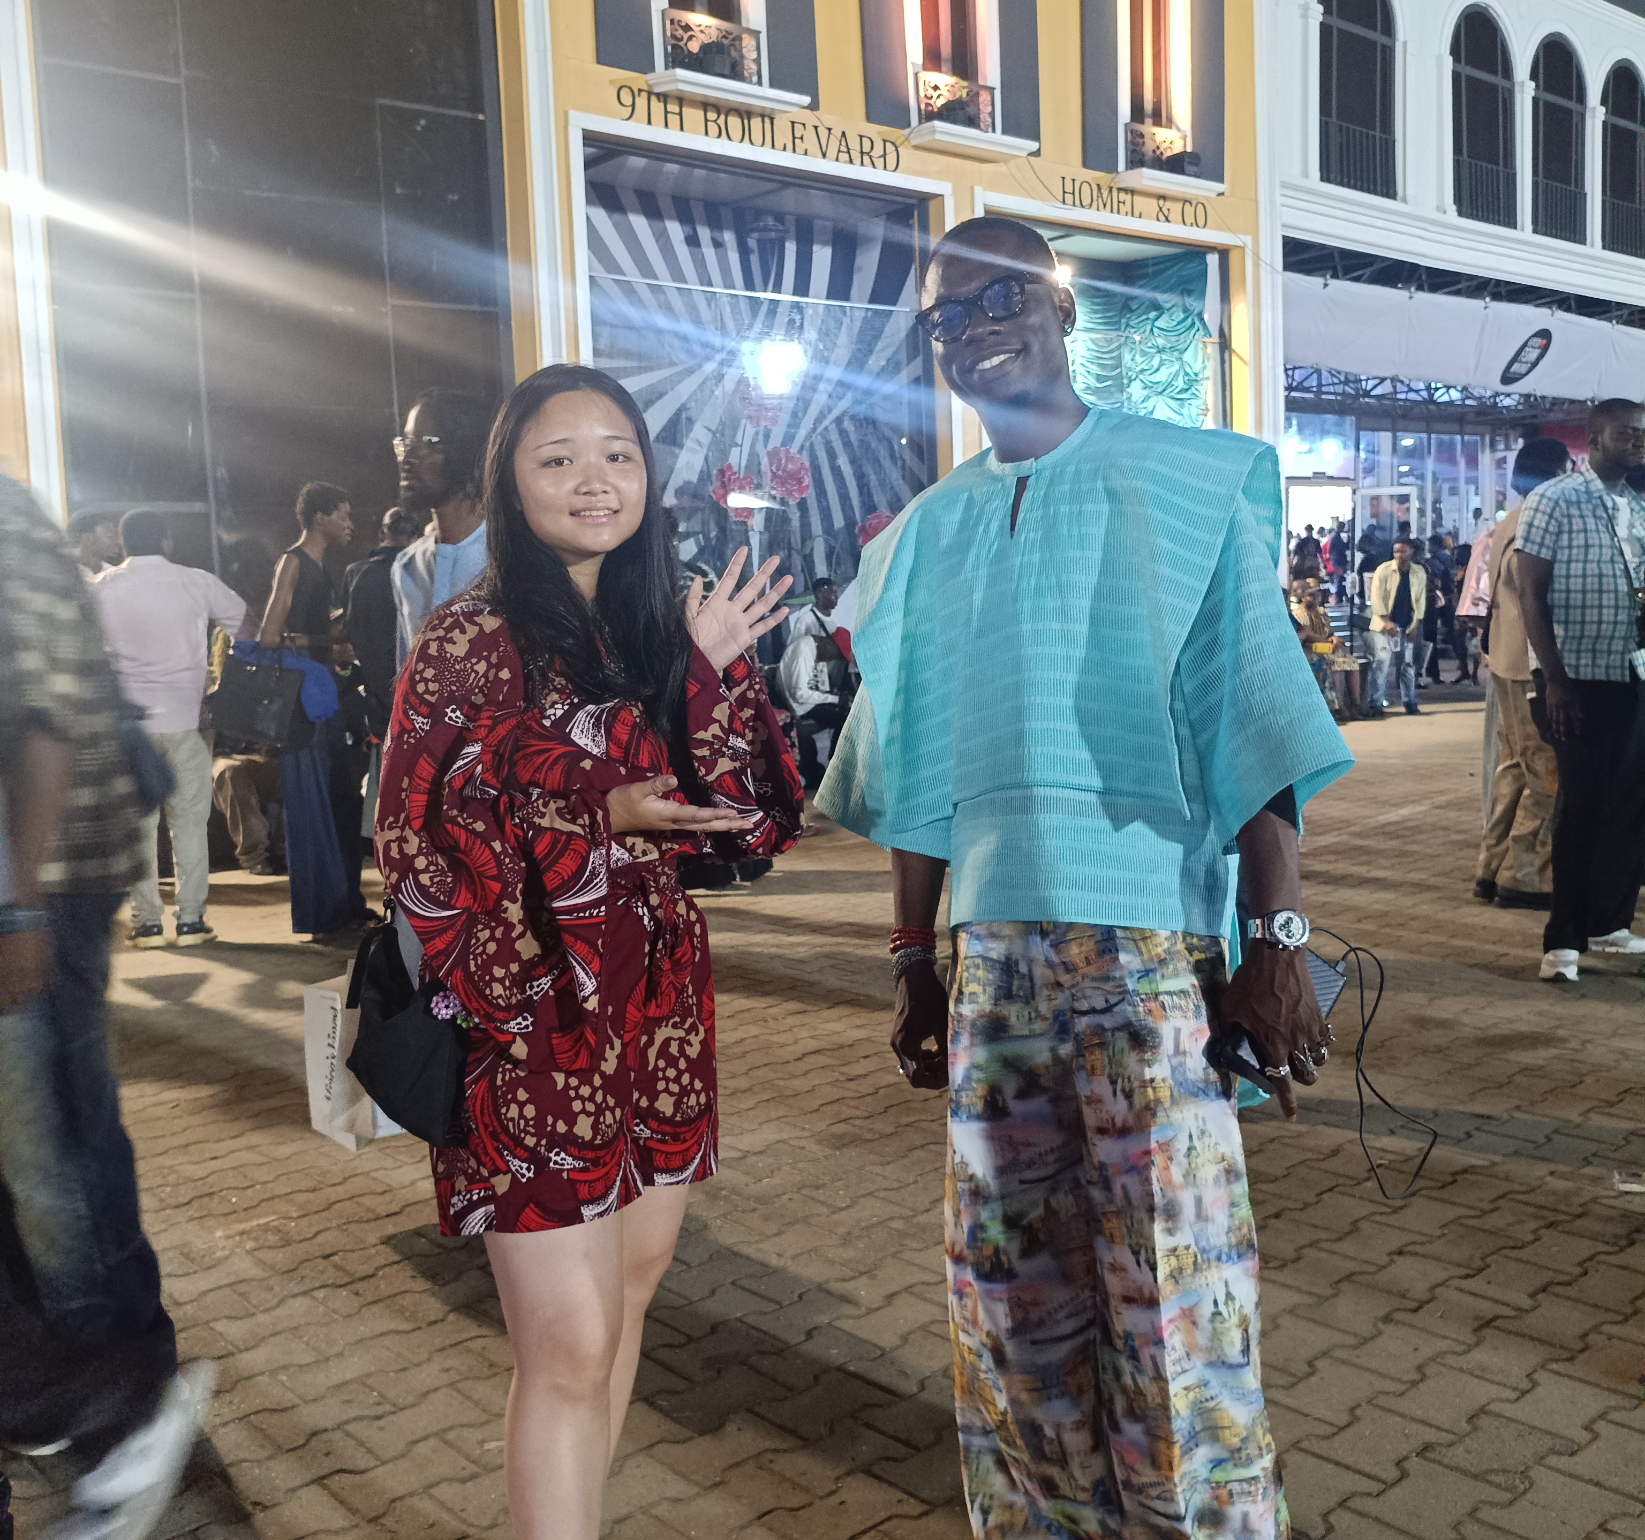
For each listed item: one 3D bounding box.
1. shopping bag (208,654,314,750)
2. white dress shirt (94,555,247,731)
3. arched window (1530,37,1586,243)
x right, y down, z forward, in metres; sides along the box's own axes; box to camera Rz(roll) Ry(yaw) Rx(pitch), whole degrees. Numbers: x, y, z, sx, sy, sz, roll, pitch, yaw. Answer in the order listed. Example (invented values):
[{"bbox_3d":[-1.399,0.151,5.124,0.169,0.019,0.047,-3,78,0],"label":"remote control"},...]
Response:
[{"bbox_3d":[-2.382,-0.286,6.970,0.400,0.370,0.170,-2,6,-3],"label":"shopping bag"},{"bbox_3d":[-2.777,-0.541,6.980,0.580,0.740,0.300,-3,6,-12],"label":"white dress shirt"},{"bbox_3d":[8.403,-7.220,18.921,1.320,2.250,0.220,-7,7,-40],"label":"arched window"}]

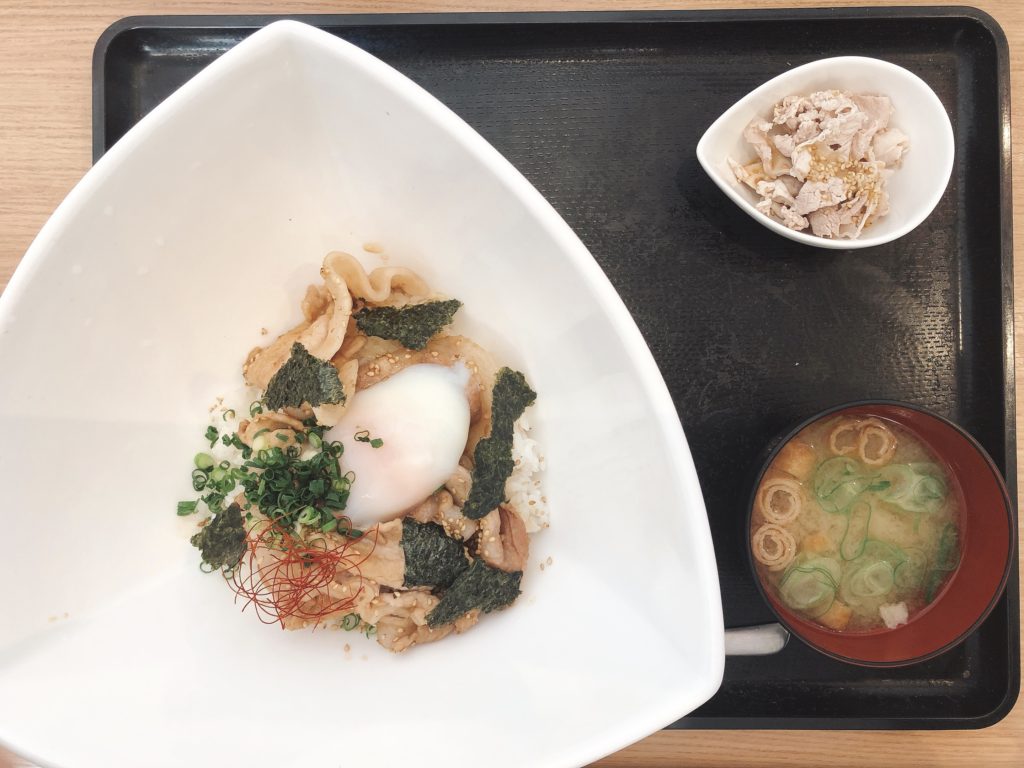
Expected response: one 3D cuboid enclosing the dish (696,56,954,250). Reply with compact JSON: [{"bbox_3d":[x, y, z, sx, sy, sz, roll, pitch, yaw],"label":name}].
[{"bbox_3d":[0.135,-0.099,0.378,0.110,0.045,0.083,0,89,1],"label":"dish"}]

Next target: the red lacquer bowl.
[{"bbox_3d":[0.150,0.061,0.368,0.108,0.063,0.108,0,89,1],"label":"red lacquer bowl"}]

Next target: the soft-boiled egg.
[{"bbox_3d":[-0.043,0.023,0.316,0.048,0.038,0.069,39,90,1],"label":"soft-boiled egg"}]

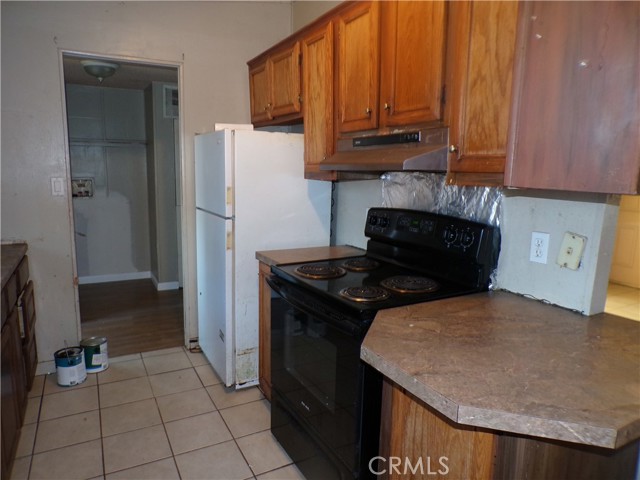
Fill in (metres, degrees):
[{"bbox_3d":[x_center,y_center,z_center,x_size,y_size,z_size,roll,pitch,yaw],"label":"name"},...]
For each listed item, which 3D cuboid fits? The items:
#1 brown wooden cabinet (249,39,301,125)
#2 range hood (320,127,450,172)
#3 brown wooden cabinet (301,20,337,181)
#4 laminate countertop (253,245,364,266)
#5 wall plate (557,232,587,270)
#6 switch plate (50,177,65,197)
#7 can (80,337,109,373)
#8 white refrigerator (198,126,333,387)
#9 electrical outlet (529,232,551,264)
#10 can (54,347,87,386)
[{"bbox_3d":[-0.156,-1.033,3.004,0.346,0.439,0.917,-4,11,-28],"label":"brown wooden cabinet"},{"bbox_3d":[0.369,-0.376,1.974,0.504,0.158,0.756,-4,11,-28],"label":"range hood"},{"bbox_3d":[0.156,-0.754,2.469,0.348,0.835,0.382,-4,11,-28],"label":"brown wooden cabinet"},{"bbox_3d":[-0.030,0.106,2.658,0.612,0.037,0.364,-4,11,-28],"label":"laminate countertop"},{"bbox_3d":[0.918,0.043,1.627,0.012,0.120,0.074,-4,19,-28],"label":"wall plate"},{"bbox_3d":[-1.675,-0.338,2.833,0.070,0.114,0.008,-4,11,-28],"label":"switch plate"},{"bbox_3d":[-1.557,0.797,3.071,0.166,0.193,0.166,-4,11,-28],"label":"can"},{"bbox_3d":[-0.421,0.087,3.175,0.726,1.616,0.736,-4,11,-28],"label":"white refrigerator"},{"bbox_3d":[0.867,0.031,1.754,0.009,0.118,0.074,-4,11,-28],"label":"electrical outlet"},{"bbox_3d":[-1.618,0.826,2.888,0.168,0.194,0.168,-4,11,-28],"label":"can"}]

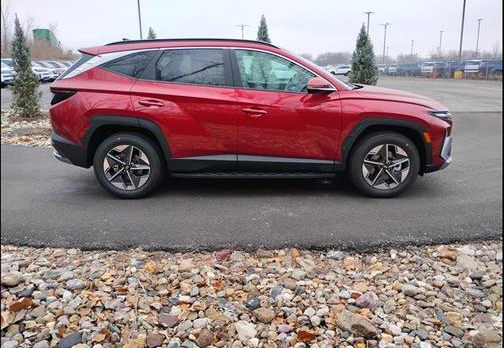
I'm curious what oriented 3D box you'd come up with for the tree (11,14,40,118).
[{"bbox_3d":[-6.617,-3.075,11.671,0.830,2.850,0.830,0,15,0],"label":"tree"}]

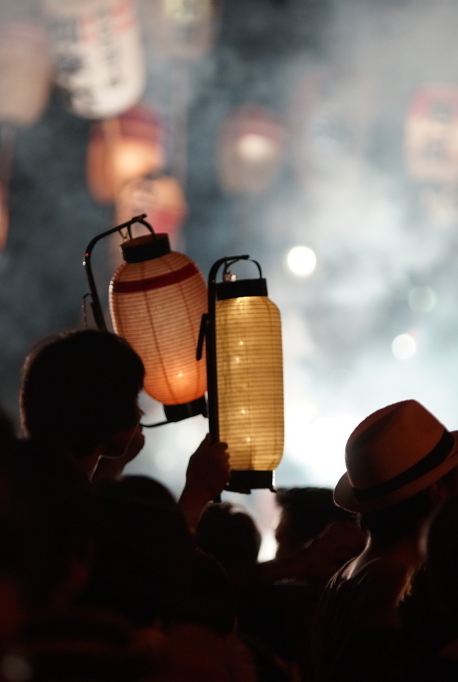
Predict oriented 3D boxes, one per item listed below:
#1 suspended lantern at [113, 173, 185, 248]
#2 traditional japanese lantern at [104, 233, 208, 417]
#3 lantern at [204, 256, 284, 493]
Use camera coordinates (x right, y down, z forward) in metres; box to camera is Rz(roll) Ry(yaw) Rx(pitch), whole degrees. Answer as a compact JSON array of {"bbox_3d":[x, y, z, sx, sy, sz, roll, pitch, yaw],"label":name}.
[{"bbox_3d":[-0.239,-0.373,13.000,0.205,0.285,0.205,0,-2,0],"label":"suspended lantern"},{"bbox_3d":[-0.114,-0.025,7.450,0.170,0.335,0.170,-14,10,0],"label":"traditional japanese lantern"},{"bbox_3d":[0.027,0.058,7.400,0.135,0.405,0.128,-2,0,0],"label":"lantern"}]

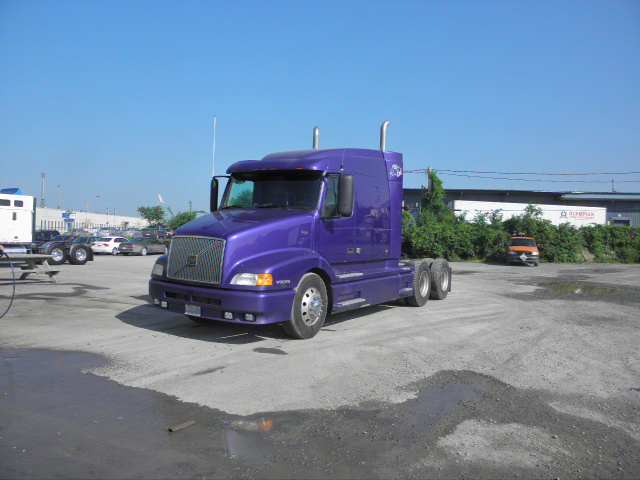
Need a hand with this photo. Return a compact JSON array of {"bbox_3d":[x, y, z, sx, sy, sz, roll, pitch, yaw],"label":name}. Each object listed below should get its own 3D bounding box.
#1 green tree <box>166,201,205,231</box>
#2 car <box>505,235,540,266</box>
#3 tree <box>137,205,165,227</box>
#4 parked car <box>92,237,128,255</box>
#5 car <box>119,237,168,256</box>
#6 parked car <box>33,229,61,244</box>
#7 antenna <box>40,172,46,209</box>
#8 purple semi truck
[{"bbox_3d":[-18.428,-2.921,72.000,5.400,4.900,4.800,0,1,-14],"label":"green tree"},{"bbox_3d":[11.860,0.645,30.645,1.820,1.700,4.900,1,1,16],"label":"car"},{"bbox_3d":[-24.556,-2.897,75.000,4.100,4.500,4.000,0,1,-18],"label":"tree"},{"bbox_3d":[-17.045,0.411,42.992,1.760,1.450,4.500,1,1,9],"label":"parked car"},{"bbox_3d":[-13.995,0.434,42.192,1.800,1.450,4.800,1,1,22],"label":"car"},{"bbox_3d":[-33.000,-0.450,62.000,1.850,1.600,4.600,0,1,3],"label":"parked car"},{"bbox_3d":[-85.455,-15.298,160.000,1.500,11.200,1.500,0,1,-28],"label":"antenna"},{"bbox_3d":[0.333,-0.521,10.862,2.750,3.980,8.000,3,2,33],"label":"purple semi truck"}]

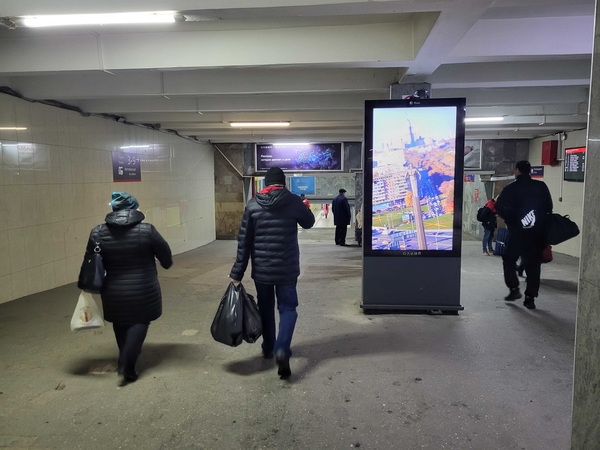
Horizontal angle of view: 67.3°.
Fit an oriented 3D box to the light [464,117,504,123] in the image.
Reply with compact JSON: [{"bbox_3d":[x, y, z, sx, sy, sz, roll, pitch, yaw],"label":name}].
[{"bbox_3d":[3.311,-2.034,8.697,1.220,0.080,0.090,0,6,6],"label":"light"}]

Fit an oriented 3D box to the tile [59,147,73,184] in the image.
[{"bbox_3d":[-3.802,-0.970,7.340,0.010,0.600,0.300,0,6,6],"label":"tile"}]

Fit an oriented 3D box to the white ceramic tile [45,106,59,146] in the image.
[{"bbox_3d":[-3.847,-1.538,6.976,0.012,0.602,0.302,0,6,6],"label":"white ceramic tile"}]

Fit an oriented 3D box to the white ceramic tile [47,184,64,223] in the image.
[{"bbox_3d":[-3.829,-0.346,7.084,0.010,0.600,0.300,1,6,6],"label":"white ceramic tile"}]

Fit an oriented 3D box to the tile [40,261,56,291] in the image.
[{"bbox_3d":[-3.865,0.794,6.923,0.012,0.400,0.302,0,6,6],"label":"tile"}]

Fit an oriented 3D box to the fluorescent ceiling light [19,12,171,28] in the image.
[{"bbox_3d":[-1.446,-1.475,3.250,1.100,0.080,0.120,0,6,6],"label":"fluorescent ceiling light"}]

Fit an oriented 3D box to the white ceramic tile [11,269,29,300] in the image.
[{"bbox_3d":[-3.925,0.842,6.322,0.012,0.367,0.302,0,6,6],"label":"white ceramic tile"}]

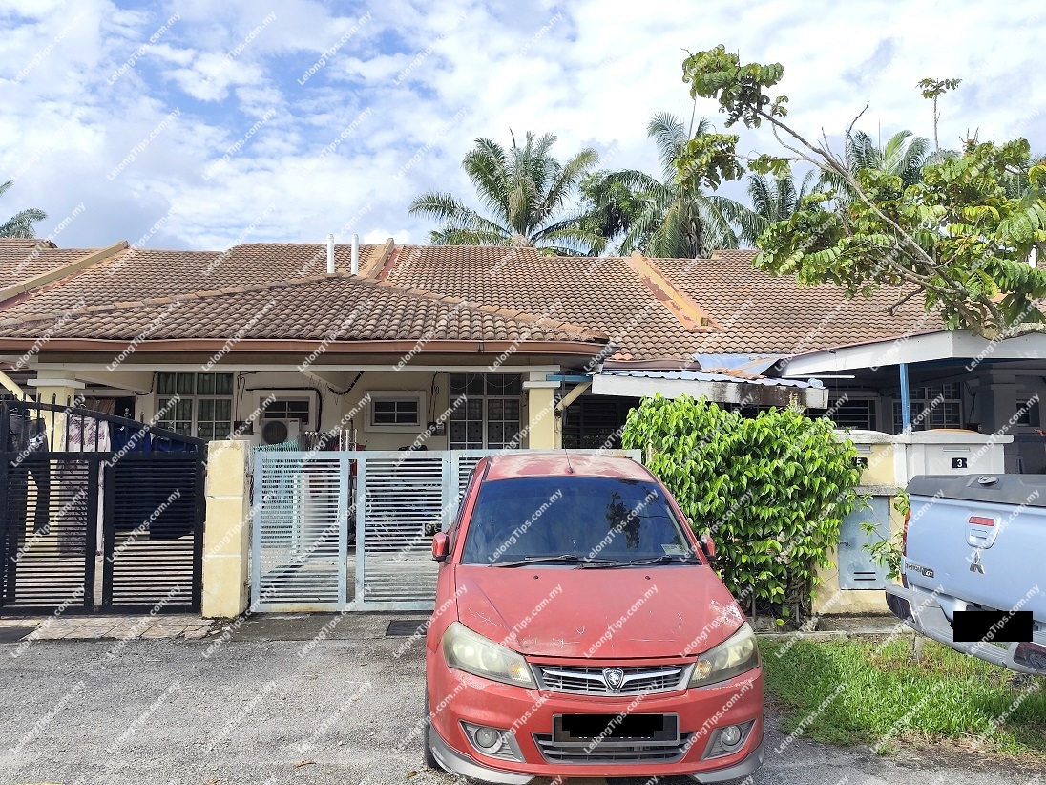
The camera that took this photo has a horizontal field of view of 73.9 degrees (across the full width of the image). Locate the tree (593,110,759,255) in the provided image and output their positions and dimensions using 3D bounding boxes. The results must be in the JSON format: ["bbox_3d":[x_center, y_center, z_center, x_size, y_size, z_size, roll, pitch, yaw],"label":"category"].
[{"bbox_3d":[8.044,-5.148,34.905,8.500,18.356,8.500,0,-4,-3],"label":"tree"}]

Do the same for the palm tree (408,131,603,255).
[{"bbox_3d":[-0.779,-4.663,34.884,9.400,17.434,9.400,0,-4,-3],"label":"palm tree"}]

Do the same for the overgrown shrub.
[{"bbox_3d":[2.201,1.155,7.095,2.330,2.220,1.250,0,-4,-3],"label":"overgrown shrub"}]

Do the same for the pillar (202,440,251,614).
[{"bbox_3d":[-3.071,1.397,7.252,0.365,1.787,0.270,0,-4,-3],"label":"pillar"}]

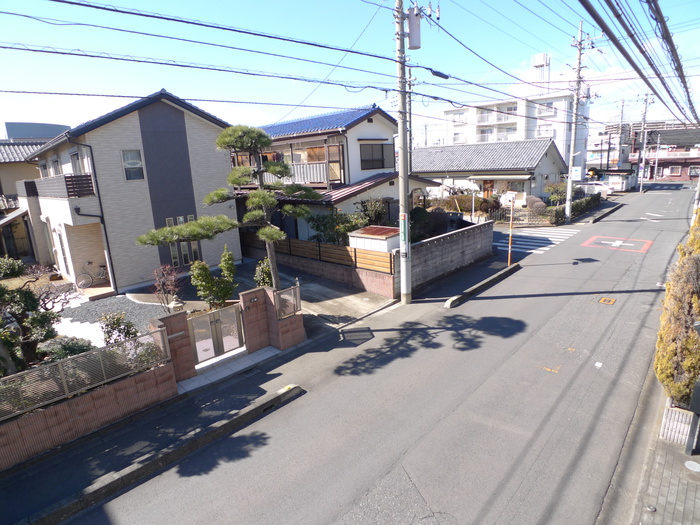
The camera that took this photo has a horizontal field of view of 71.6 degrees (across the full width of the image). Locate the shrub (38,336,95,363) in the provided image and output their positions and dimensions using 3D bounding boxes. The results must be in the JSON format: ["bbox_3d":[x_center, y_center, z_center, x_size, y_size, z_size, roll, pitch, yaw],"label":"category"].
[{"bbox_3d":[-7.069,2.219,12.100,1.200,0.750,1.450,9,17,43],"label":"shrub"}]

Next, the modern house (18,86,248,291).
[{"bbox_3d":[-10.264,-3.517,22.784,8.100,7.800,7.700,9,17,43],"label":"modern house"}]

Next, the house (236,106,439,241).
[{"bbox_3d":[-2.538,-4.432,26.816,12.000,7.400,7.800,9,17,43],"label":"house"}]

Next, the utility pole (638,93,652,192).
[{"bbox_3d":[33.091,-13.501,54.290,0.450,11.200,0.450,9,17,43],"label":"utility pole"}]

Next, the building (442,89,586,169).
[{"bbox_3d":[22.230,-16.261,66.288,17.800,11.900,9.200,9,17,42],"label":"building"}]

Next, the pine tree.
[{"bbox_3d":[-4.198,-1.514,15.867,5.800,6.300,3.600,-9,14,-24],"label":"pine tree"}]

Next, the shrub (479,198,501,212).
[{"bbox_3d":[11.337,-4.600,39.300,1.600,1.200,1.700,9,17,43],"label":"shrub"}]

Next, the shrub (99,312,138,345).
[{"bbox_3d":[-6.058,1.780,12.700,1.000,1.050,1.050,9,17,43],"label":"shrub"}]

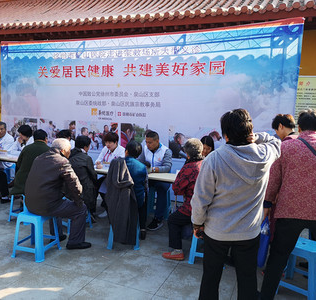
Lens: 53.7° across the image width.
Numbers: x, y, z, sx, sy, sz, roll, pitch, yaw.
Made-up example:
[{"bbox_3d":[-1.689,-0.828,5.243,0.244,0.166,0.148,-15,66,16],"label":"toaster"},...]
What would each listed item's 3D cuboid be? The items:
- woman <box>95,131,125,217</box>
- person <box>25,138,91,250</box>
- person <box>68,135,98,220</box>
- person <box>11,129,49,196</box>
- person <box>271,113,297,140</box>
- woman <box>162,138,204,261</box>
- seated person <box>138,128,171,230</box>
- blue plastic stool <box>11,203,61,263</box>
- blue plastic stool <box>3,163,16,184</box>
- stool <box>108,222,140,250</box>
[{"bbox_3d":[-0.761,0.340,4.829,0.512,1.251,0.739,5,6,25],"label":"woman"},{"bbox_3d":[-1.130,0.480,3.468,0.670,1.221,0.532,-2,7,-37],"label":"person"},{"bbox_3d":[-1.031,0.417,4.274,0.470,1.240,0.720,6,7,28],"label":"person"},{"bbox_3d":[-1.748,0.341,4.471,0.530,1.280,0.750,6,7,25],"label":"person"},{"bbox_3d":[1.138,0.437,2.961,0.394,1.566,0.473,5,7,28],"label":"person"},{"bbox_3d":[0.395,0.536,3.291,0.630,1.251,0.492,7,8,41],"label":"woman"},{"bbox_3d":[-0.053,0.383,4.544,0.542,1.271,0.739,4,6,19],"label":"seated person"},{"bbox_3d":[-1.301,0.894,3.369,0.360,0.460,0.360,4,6,16],"label":"blue plastic stool"},{"bbox_3d":[-3.018,0.509,6.185,0.360,0.460,0.360,6,7,25],"label":"blue plastic stool"},{"bbox_3d":[-0.394,0.898,3.731,0.360,0.460,0.360,2,6,-4],"label":"stool"}]

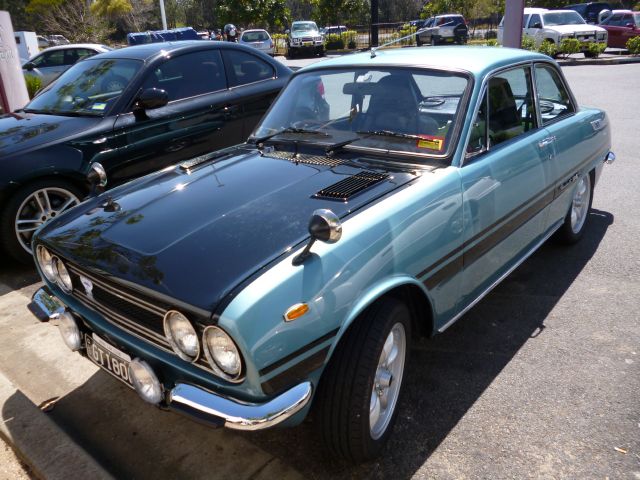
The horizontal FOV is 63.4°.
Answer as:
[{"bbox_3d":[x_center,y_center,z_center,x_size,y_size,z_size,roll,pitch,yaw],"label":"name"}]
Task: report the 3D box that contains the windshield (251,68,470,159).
[{"bbox_3d":[0.160,-0.643,2.518,1.180,0.450,0.100,14,-13,38],"label":"windshield"}]

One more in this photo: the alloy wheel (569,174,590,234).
[{"bbox_3d":[1.695,-0.249,3.497,0.150,0.400,0.400,14,27,39],"label":"alloy wheel"}]

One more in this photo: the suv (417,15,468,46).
[{"bbox_3d":[7.413,-12.768,31.800,1.750,1.690,4.450,-6,21,-6],"label":"suv"}]

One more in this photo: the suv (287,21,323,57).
[{"bbox_3d":[-0.811,-11.659,30.000,1.840,1.840,4.750,-5,20,-4],"label":"suv"}]

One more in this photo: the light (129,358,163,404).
[{"bbox_3d":[-0.526,0.431,1.607,0.160,0.160,0.085,14,27,39],"label":"light"}]

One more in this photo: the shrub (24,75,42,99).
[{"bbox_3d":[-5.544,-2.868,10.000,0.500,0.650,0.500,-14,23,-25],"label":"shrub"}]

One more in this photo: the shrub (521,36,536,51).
[{"bbox_3d":[6.524,-6.039,16.200,0.580,0.680,0.580,-4,20,0],"label":"shrub"}]

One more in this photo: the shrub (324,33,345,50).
[{"bbox_3d":[0.882,-12.078,31.500,1.150,1.050,1.150,-3,21,3],"label":"shrub"}]

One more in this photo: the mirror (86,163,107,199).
[{"bbox_3d":[-1.019,-0.251,2.302,0.115,0.150,0.130,14,27,39],"label":"mirror"}]

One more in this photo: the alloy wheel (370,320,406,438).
[{"bbox_3d":[0.176,0.490,1.859,0.160,0.405,0.405,8,24,27],"label":"alloy wheel"}]

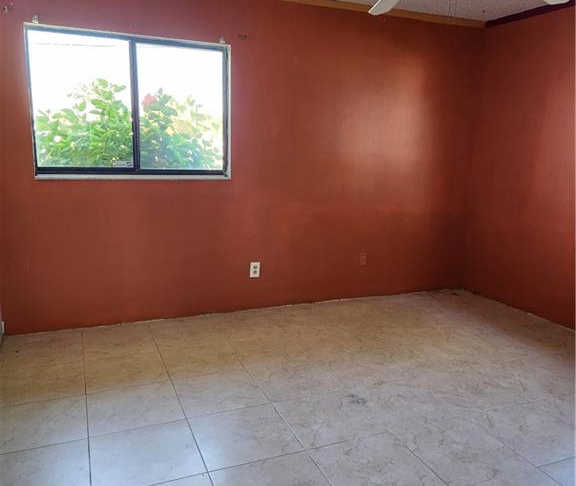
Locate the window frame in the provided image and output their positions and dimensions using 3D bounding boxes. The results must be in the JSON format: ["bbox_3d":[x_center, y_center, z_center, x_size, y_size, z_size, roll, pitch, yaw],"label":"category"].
[{"bbox_3d":[-1.048,-0.933,3.560,1.340,0.970,0.100,-3,12,-23],"label":"window frame"}]

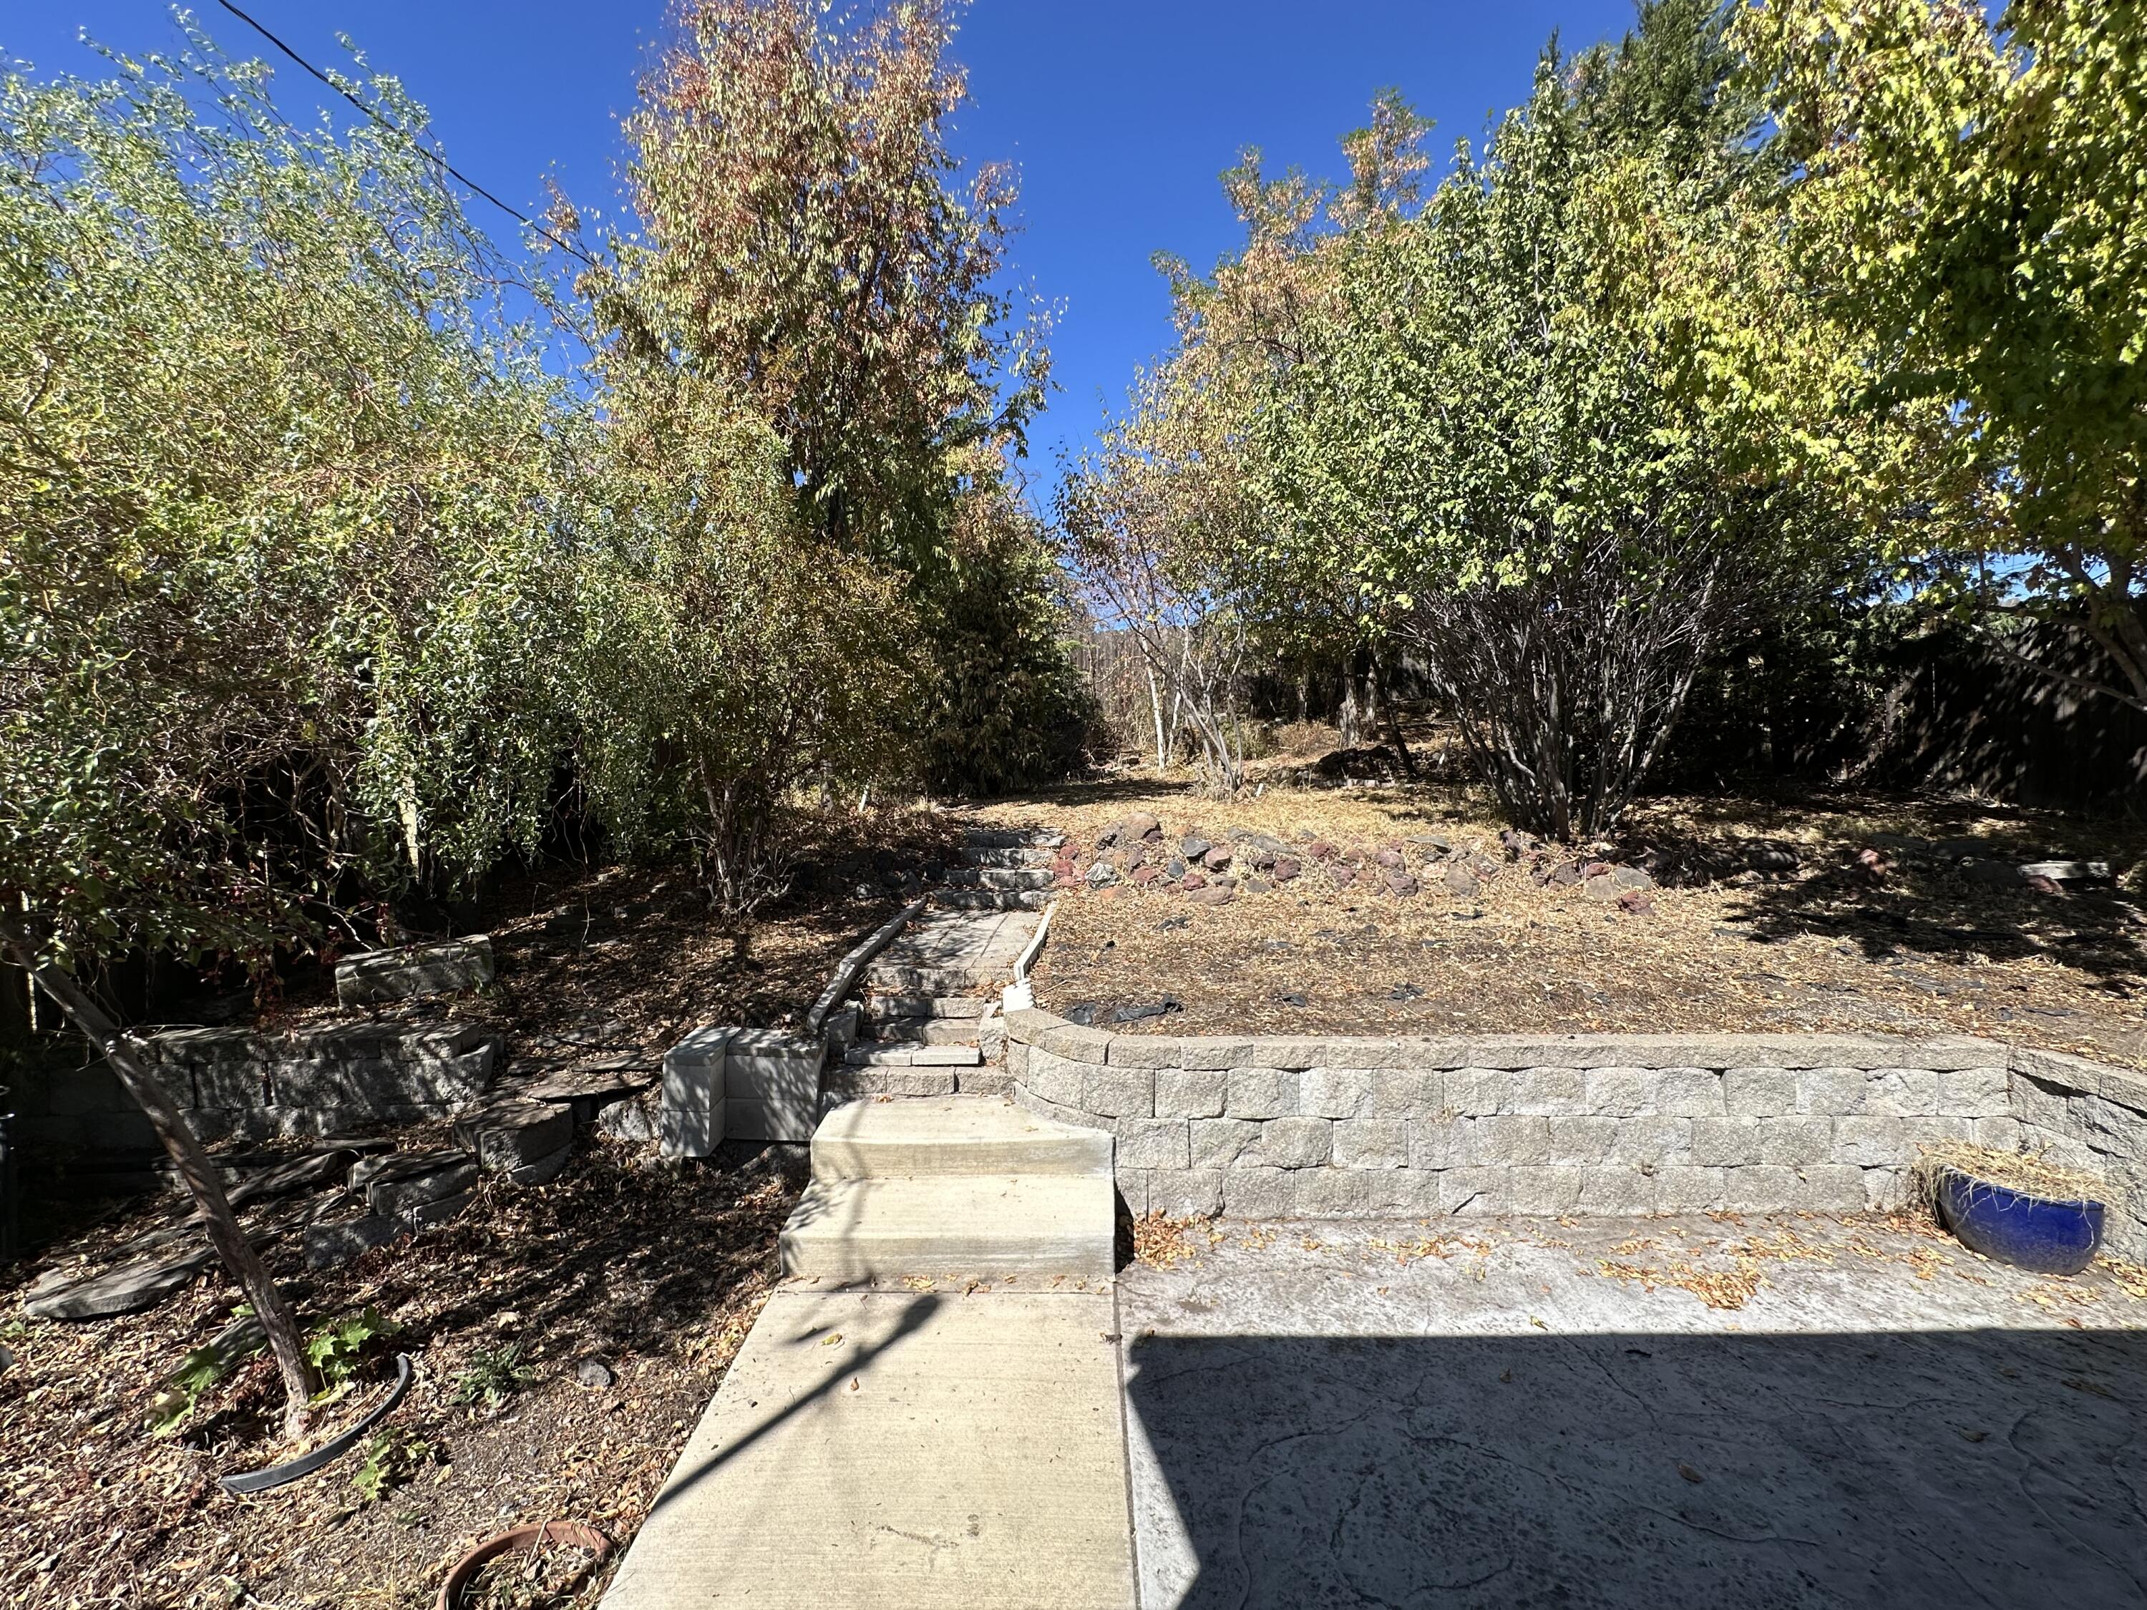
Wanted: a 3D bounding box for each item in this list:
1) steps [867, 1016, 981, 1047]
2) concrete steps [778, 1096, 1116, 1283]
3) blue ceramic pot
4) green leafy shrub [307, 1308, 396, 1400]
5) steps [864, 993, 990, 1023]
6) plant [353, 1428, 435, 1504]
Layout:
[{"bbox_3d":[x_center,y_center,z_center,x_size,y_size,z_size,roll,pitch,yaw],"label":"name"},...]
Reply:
[{"bbox_3d":[-0.725,1.109,4.285,0.568,0.090,0.230,0,5,1],"label":"steps"},{"bbox_3d":[-0.449,1.548,3.600,1.220,0.295,0.870,0,5,0],"label":"concrete steps"},{"bbox_3d":[3.612,1.602,3.337,0.430,0.270,0.430,0,5,0],"label":"blue ceramic pot"},{"bbox_3d":[-2.198,1.669,2.642,0.210,0.170,0.180,-4,6,-41],"label":"green leafy shrub"},{"bbox_3d":[-0.727,1.003,4.420,0.633,0.105,0.220,0,5,1],"label":"steps"},{"bbox_3d":[-1.799,1.748,2.297,0.170,0.090,0.150,-4,6,-40],"label":"plant"}]

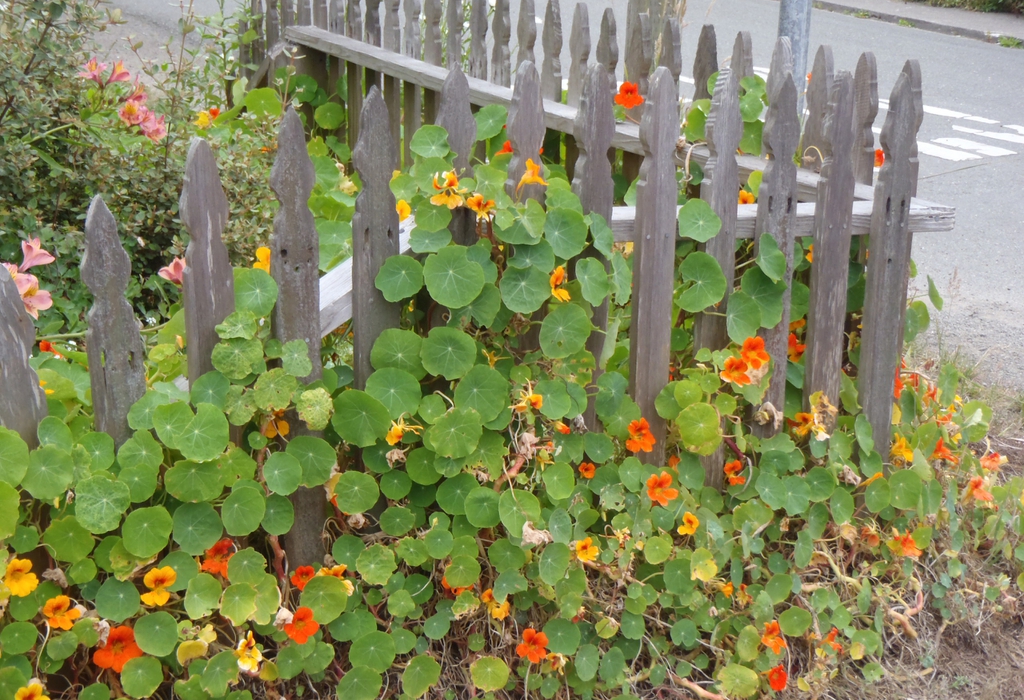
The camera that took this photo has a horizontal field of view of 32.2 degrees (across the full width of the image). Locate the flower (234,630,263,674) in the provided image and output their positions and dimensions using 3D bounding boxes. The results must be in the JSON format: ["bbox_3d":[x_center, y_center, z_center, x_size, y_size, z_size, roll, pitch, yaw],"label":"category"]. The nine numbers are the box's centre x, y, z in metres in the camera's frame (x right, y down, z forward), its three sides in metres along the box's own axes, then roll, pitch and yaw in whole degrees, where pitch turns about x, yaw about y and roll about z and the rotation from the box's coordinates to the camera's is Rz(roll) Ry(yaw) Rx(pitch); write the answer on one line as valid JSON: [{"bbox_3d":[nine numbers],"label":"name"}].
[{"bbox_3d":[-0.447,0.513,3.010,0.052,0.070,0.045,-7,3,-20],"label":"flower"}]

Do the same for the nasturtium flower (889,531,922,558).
[{"bbox_3d":[0.672,0.335,3.050,0.051,0.049,0.040,-8,-5,-25],"label":"nasturtium flower"}]

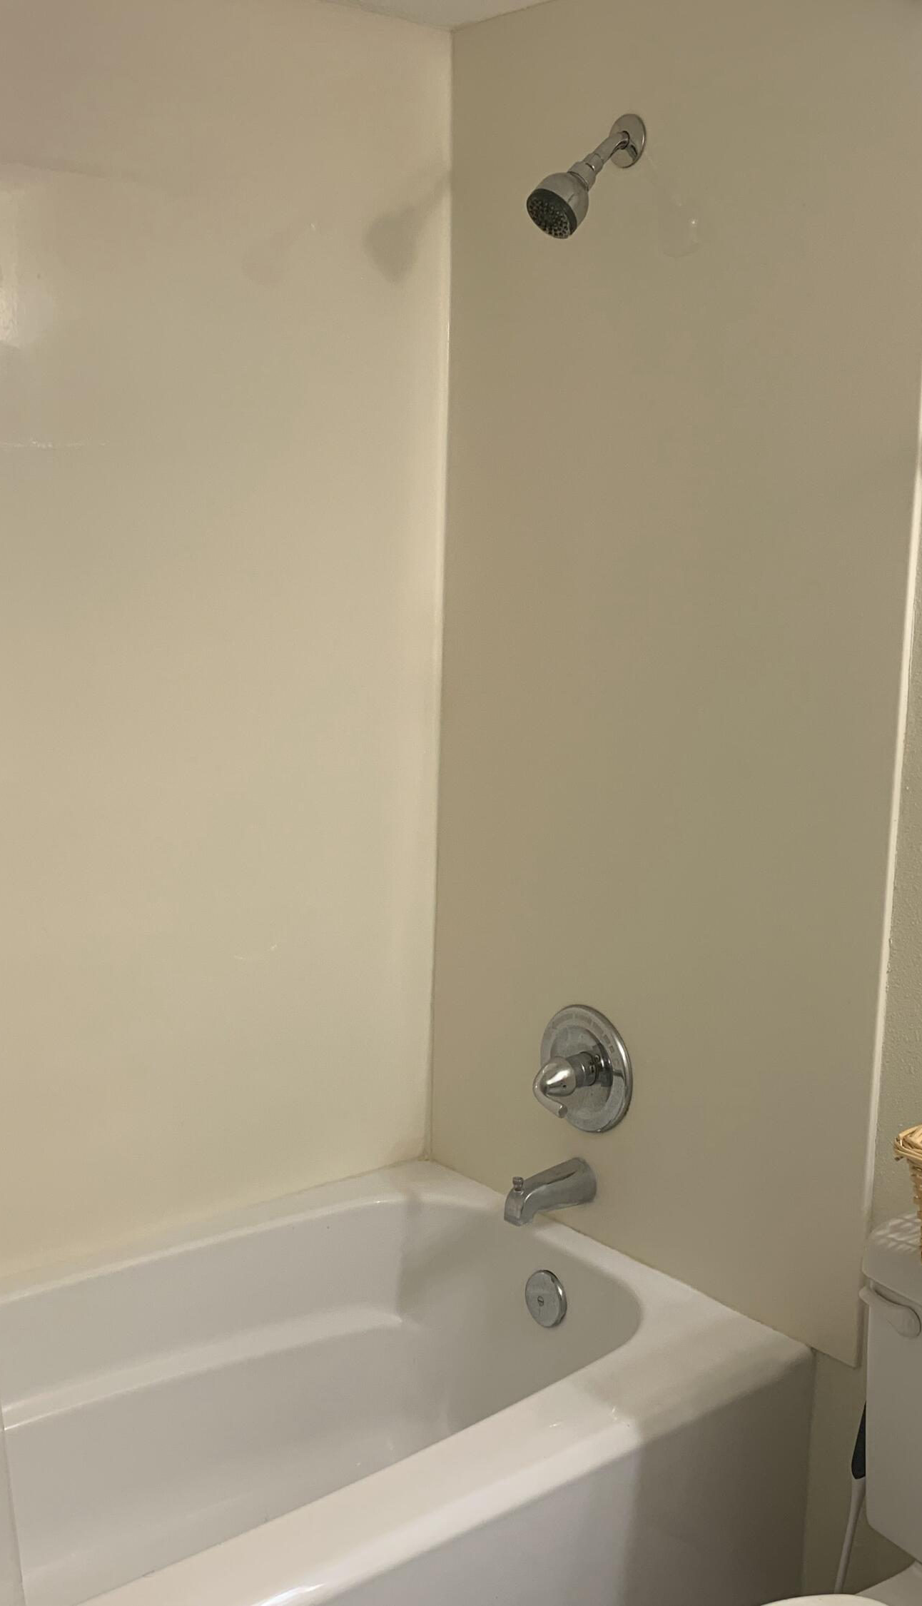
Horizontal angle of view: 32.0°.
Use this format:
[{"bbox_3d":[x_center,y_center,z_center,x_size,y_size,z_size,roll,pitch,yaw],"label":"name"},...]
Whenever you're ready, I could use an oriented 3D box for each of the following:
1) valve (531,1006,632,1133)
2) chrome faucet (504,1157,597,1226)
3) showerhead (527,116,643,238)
[{"bbox_3d":[0.141,0.379,2.241,0.092,0.180,0.180,-7,12,-39],"label":"valve"},{"bbox_3d":[0.122,0.543,2.252,0.138,0.071,0.058,-7,12,-39],"label":"chrome faucet"},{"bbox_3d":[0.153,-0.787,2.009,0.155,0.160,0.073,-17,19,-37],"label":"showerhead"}]

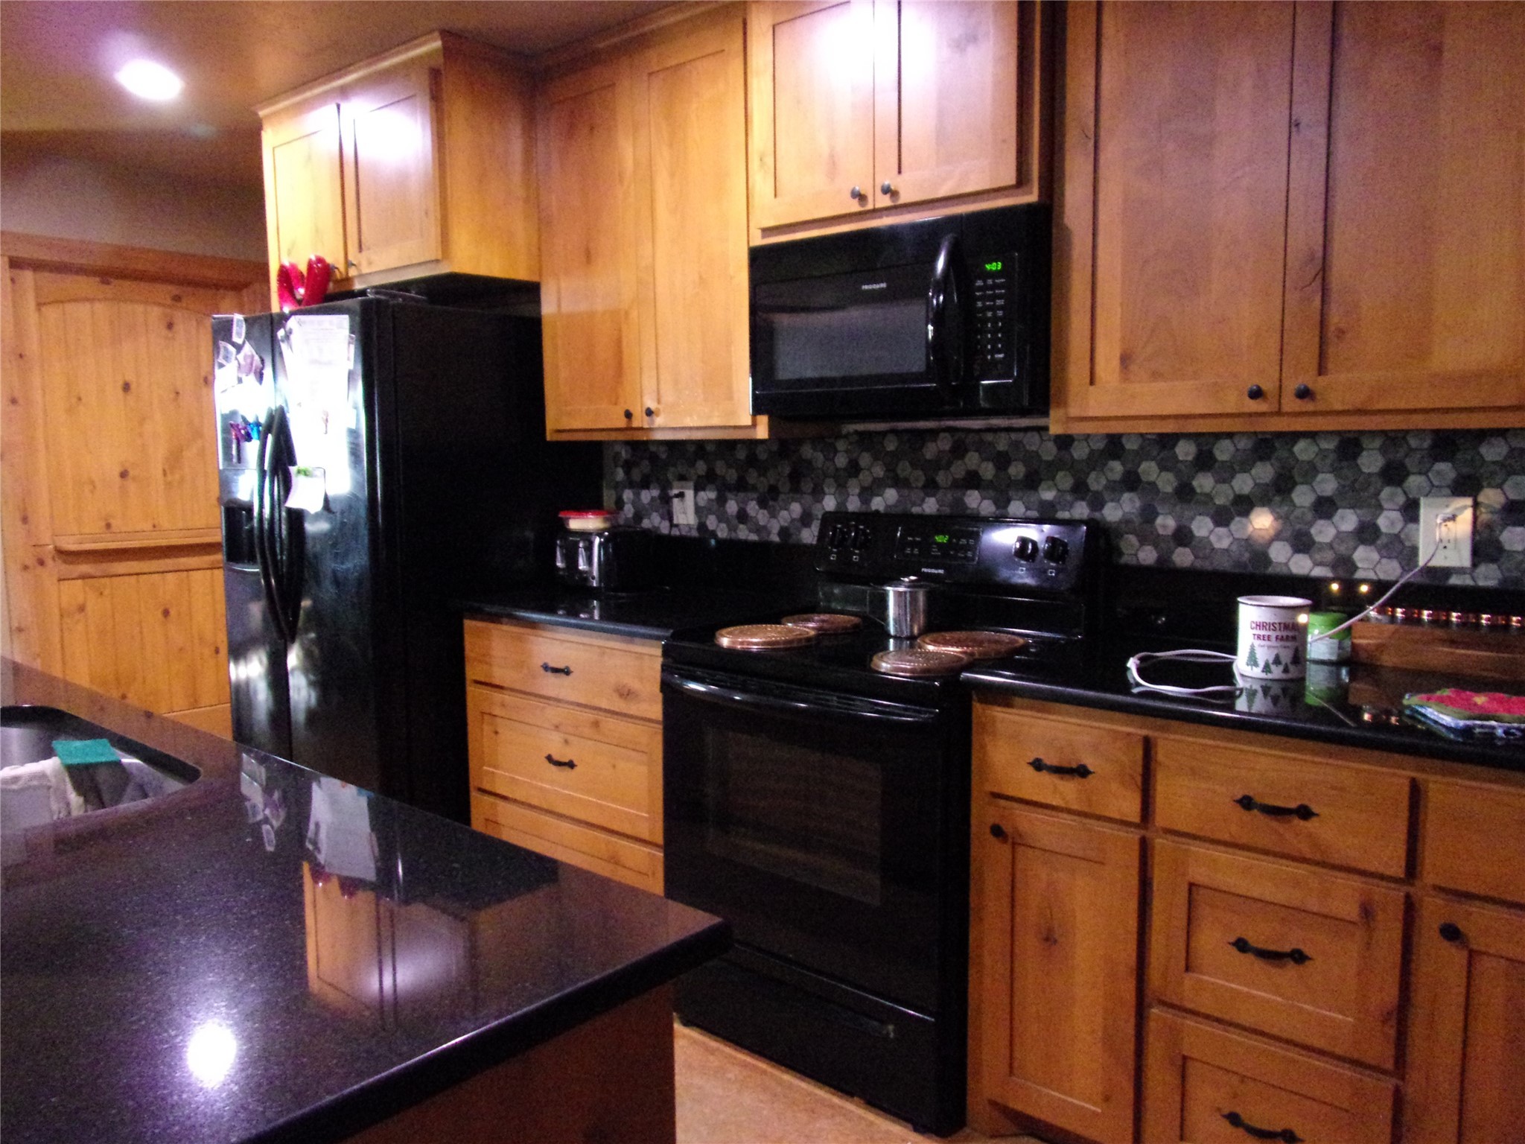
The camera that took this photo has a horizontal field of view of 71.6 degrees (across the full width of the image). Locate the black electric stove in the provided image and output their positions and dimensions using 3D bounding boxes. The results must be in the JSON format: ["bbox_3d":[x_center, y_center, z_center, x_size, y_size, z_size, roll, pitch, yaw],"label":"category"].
[{"bbox_3d":[0.259,0.482,2.519,0.745,1.186,0.726,5,8,39],"label":"black electric stove"}]

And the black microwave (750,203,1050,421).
[{"bbox_3d":[0.378,-0.585,2.542,0.747,0.418,0.395,5,8,39],"label":"black microwave"}]

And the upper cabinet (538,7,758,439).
[{"bbox_3d":[-0.237,-0.925,3.039,0.877,1.086,0.334,5,8,39],"label":"upper cabinet"}]

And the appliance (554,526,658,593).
[{"bbox_3d":[-0.495,-0.045,3.304,0.211,0.191,0.254,5,8,39],"label":"appliance"}]

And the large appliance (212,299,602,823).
[{"bbox_3d":[-1.159,0.077,3.530,0.905,1.770,0.874,5,8,39],"label":"large appliance"}]

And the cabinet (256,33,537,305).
[{"bbox_3d":[-1.076,-1.210,3.481,1.019,0.613,0.648,5,8,39],"label":"cabinet"}]

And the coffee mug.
[{"bbox_3d":[0.971,0.124,2.013,0.128,0.140,0.128,3,7,26],"label":"coffee mug"}]

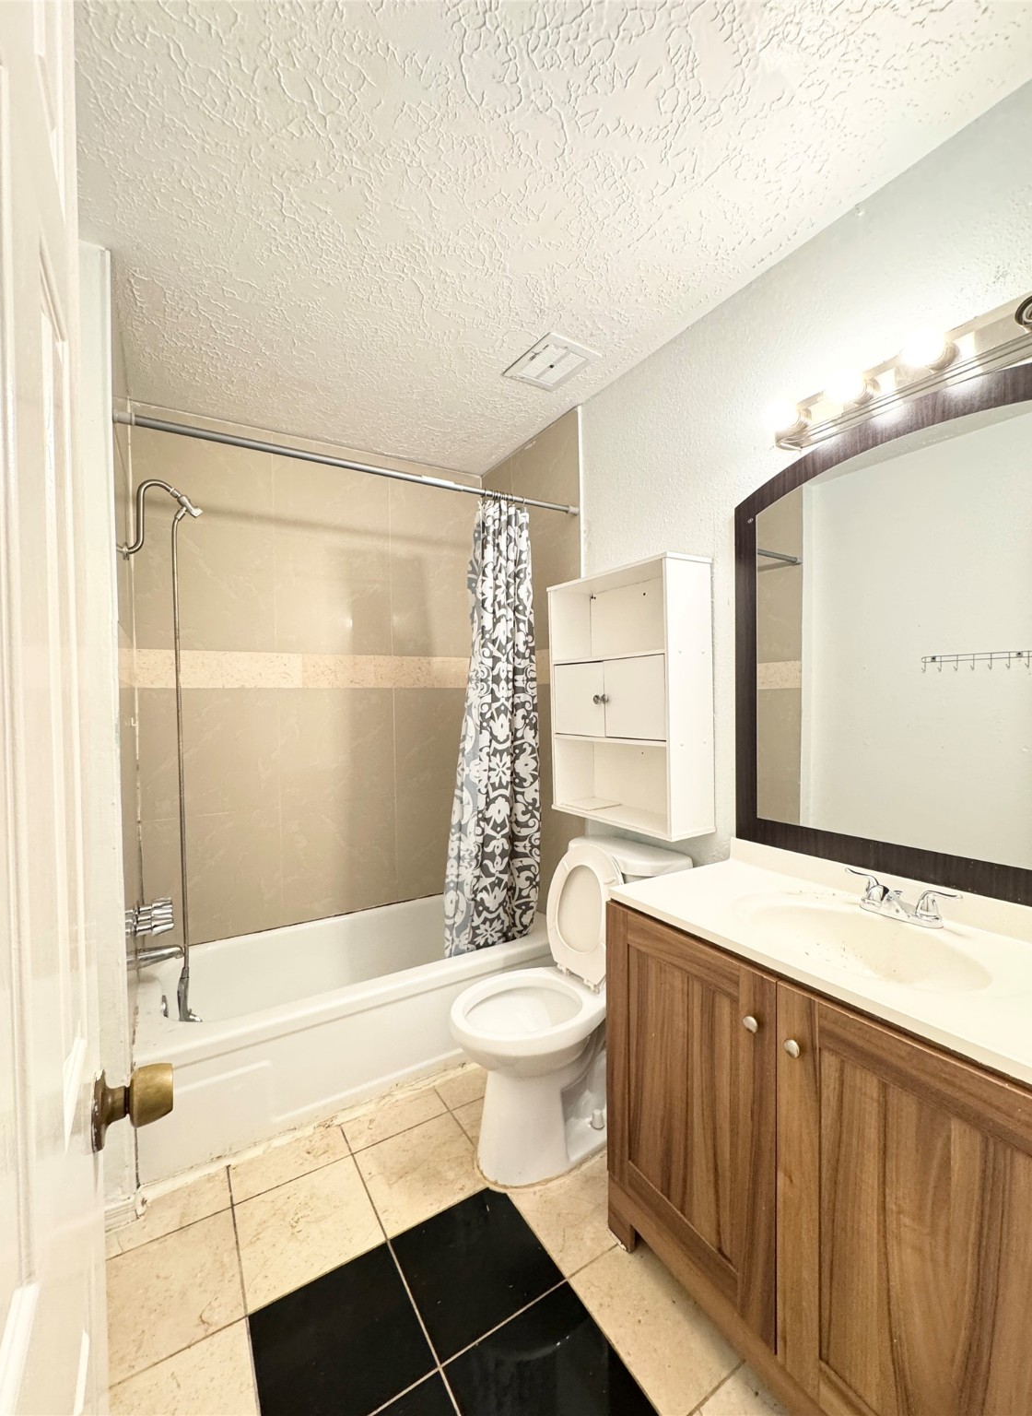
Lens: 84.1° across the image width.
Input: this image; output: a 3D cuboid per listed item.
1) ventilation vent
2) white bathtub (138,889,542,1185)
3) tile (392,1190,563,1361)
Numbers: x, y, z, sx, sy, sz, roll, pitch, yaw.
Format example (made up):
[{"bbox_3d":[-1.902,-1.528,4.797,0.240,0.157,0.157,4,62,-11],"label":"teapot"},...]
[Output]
[{"bbox_3d":[0.116,-1.167,1.940,0.211,0.019,0.265,-2,2,-31],"label":"ventilation vent"},{"bbox_3d":[-0.589,1.109,2.274,1.502,0.354,0.757,-2,2,-31],"label":"white bathtub"},{"bbox_3d":[-0.097,1.304,1.348,0.309,0.010,0.309,-2,2,-31],"label":"tile"}]

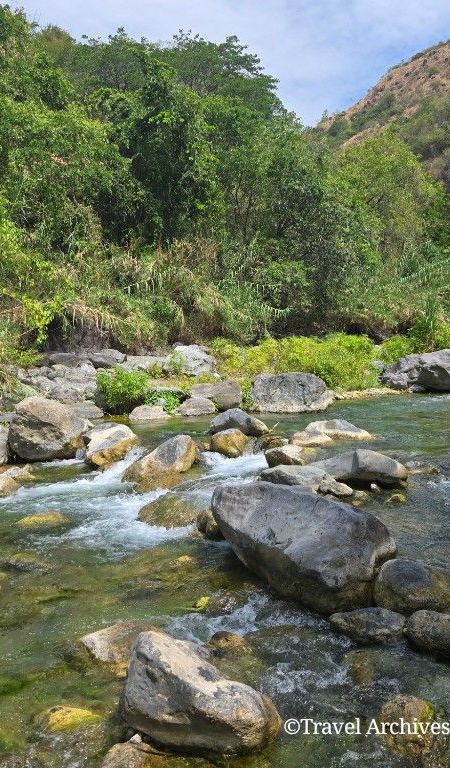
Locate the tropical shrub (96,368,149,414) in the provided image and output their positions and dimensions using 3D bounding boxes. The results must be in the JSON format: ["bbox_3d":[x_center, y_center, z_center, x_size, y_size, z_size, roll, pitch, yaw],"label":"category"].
[{"bbox_3d":[-1.833,0.114,12.200,0.943,0.850,0.801,0,5,0],"label":"tropical shrub"}]

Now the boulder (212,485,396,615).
[{"bbox_3d":[0.584,1.197,5.096,1.334,0.807,1.092,3,5,33],"label":"boulder"}]

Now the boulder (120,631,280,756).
[{"bbox_3d":[-0.111,1.330,2.950,0.686,0.405,0.467,2,5,20],"label":"boulder"}]

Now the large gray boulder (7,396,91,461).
[{"bbox_3d":[-2.210,0.556,8.600,0.984,0.781,0.836,1,5,15],"label":"large gray boulder"}]

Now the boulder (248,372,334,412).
[{"bbox_3d":[1.225,0.162,12.584,1.539,0.741,1.040,0,4,5],"label":"boulder"}]

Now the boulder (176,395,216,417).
[{"bbox_3d":[-0.481,0.379,11.500,0.708,0.323,0.531,0,5,0],"label":"boulder"}]

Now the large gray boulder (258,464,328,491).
[{"bbox_3d":[0.716,1.002,7.020,0.755,0.308,0.541,1,4,10],"label":"large gray boulder"}]

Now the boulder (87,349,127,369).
[{"bbox_3d":[-2.960,-0.631,17.160,0.980,0.525,0.780,0,4,0],"label":"boulder"}]

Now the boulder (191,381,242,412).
[{"bbox_3d":[-0.178,0.233,12.792,0.975,0.590,0.728,0,4,0],"label":"boulder"}]

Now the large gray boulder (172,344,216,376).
[{"bbox_3d":[-0.760,-0.564,17.000,1.145,0.844,0.916,0,5,0],"label":"large gray boulder"}]

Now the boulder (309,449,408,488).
[{"bbox_3d":[1.510,0.969,7.800,1.165,0.424,0.676,1,4,10],"label":"boulder"}]

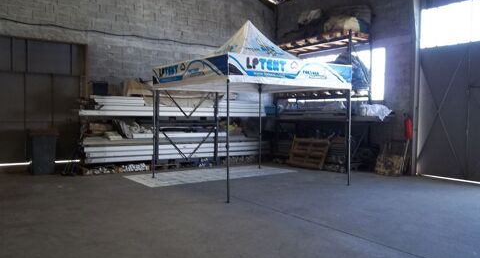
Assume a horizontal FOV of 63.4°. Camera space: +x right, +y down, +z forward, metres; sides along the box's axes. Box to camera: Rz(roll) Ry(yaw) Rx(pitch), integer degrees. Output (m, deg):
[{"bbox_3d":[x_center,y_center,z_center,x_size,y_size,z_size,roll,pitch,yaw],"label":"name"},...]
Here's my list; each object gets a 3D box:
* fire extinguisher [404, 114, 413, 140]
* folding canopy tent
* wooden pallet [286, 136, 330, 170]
[{"bbox_3d":[4.025,-0.060,9.259,0.176,0.598,0.172,-1,2,-33],"label":"fire extinguisher"},{"bbox_3d":[0.176,-0.578,8.116,2.969,3.361,2.969,-1,2,-35],"label":"folding canopy tent"},{"bbox_3d":[1.926,0.689,10.704,0.147,0.804,1.235,21,-10,-32],"label":"wooden pallet"}]

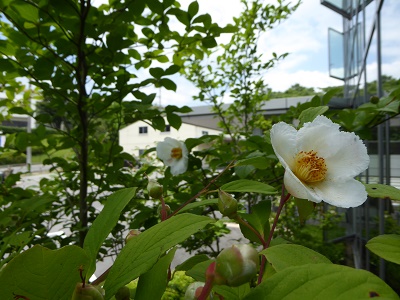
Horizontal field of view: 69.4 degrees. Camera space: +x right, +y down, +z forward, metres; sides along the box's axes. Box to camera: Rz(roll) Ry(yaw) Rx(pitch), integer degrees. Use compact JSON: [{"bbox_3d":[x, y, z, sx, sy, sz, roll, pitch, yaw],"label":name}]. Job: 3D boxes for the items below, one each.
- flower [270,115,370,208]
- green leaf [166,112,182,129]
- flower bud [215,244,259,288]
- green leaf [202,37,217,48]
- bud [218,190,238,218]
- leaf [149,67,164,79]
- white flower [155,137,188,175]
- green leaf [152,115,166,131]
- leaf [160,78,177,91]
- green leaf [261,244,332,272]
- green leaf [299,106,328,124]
[{"bbox_3d":[0.079,0.008,0.192,0.064,0.058,0.034,0,-25,-8],"label":"flower"},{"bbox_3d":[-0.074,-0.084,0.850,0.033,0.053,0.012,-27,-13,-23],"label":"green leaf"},{"bbox_3d":[0.018,0.056,0.140,0.020,0.018,0.018,-21,-13,1],"label":"flower bud"},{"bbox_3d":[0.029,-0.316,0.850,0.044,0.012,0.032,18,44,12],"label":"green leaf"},{"bbox_3d":[0.018,0.035,0.185,0.011,0.018,0.011,-34,-5,-3],"label":"bud"},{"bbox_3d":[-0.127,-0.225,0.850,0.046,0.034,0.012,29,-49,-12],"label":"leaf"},{"bbox_3d":[-0.046,0.009,0.480,0.056,0.061,0.034,0,-3,-31],"label":"white flower"},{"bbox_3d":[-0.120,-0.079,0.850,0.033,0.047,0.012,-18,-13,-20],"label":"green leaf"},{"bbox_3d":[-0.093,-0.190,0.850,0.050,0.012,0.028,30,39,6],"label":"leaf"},{"bbox_3d":[0.057,0.064,0.165,0.055,0.012,0.034,18,34,6],"label":"green leaf"},{"bbox_3d":[0.089,-0.024,0.230,0.044,0.010,0.026,-32,45,-6],"label":"green leaf"}]

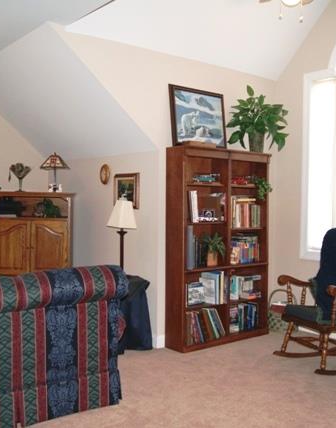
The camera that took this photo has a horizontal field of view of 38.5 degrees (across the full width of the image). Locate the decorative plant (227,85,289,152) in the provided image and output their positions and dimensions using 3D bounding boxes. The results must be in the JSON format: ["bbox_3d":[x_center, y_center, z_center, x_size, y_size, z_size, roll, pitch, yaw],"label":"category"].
[{"bbox_3d":[0.901,-0.935,4.838,0.530,0.670,0.450,0,2,-37],"label":"decorative plant"}]

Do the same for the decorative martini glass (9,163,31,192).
[{"bbox_3d":[-1.617,-0.392,5.249,0.230,0.320,0.160,1,2,-6],"label":"decorative martini glass"}]

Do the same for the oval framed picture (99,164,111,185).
[{"bbox_3d":[-0.669,-0.416,5.080,0.022,0.218,0.175,-1,2,-37],"label":"oval framed picture"}]

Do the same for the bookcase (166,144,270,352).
[{"bbox_3d":[0.528,0.320,4.706,1.147,1.843,0.251,0,2,-37],"label":"bookcase"}]

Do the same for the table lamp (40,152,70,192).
[{"bbox_3d":[-1.235,-0.453,5.287,0.310,0.440,0.310,1,2,-6],"label":"table lamp"}]

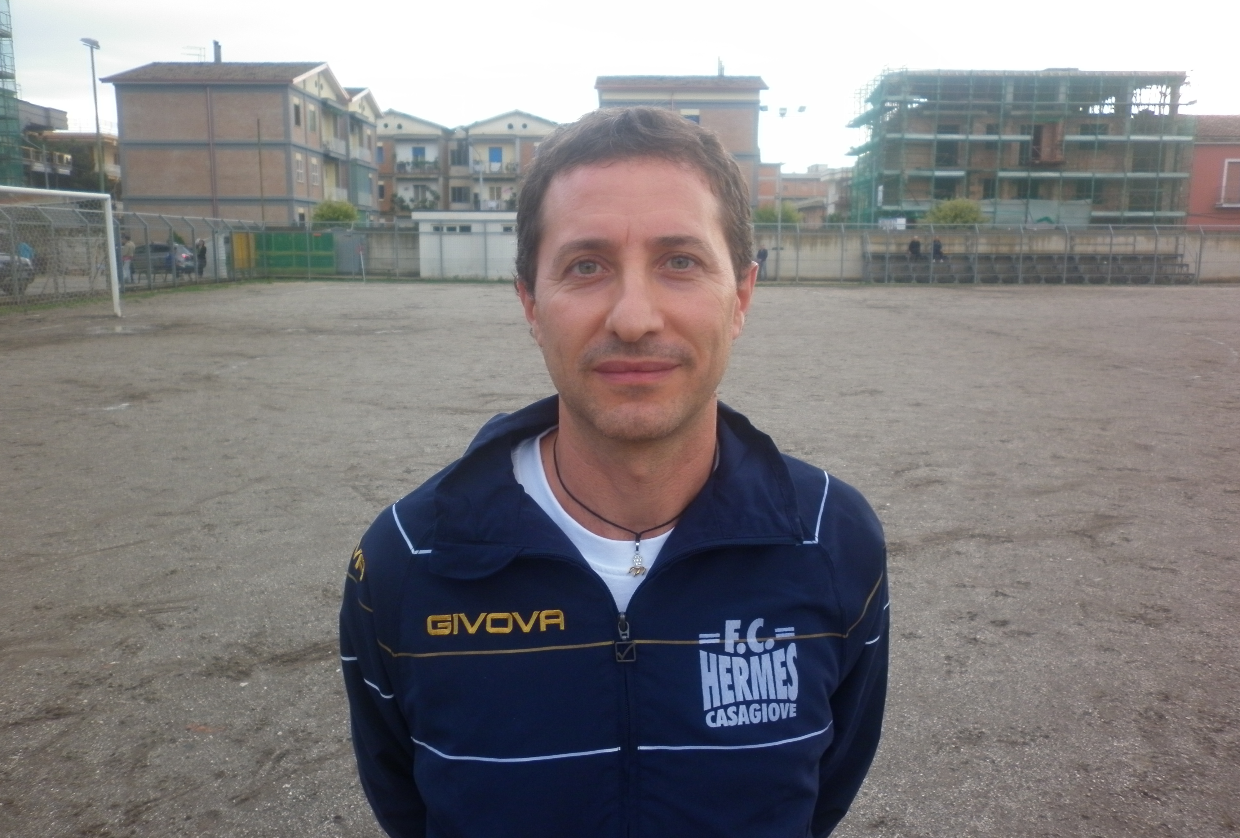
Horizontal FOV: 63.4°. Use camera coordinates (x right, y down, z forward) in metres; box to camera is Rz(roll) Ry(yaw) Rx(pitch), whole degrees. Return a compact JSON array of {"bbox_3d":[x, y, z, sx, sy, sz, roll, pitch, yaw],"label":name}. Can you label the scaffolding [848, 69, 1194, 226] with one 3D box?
[{"bbox_3d":[22.748,-13.842,59.330,17.300,11.300,9.500,0,9,0],"label":"scaffolding"}]

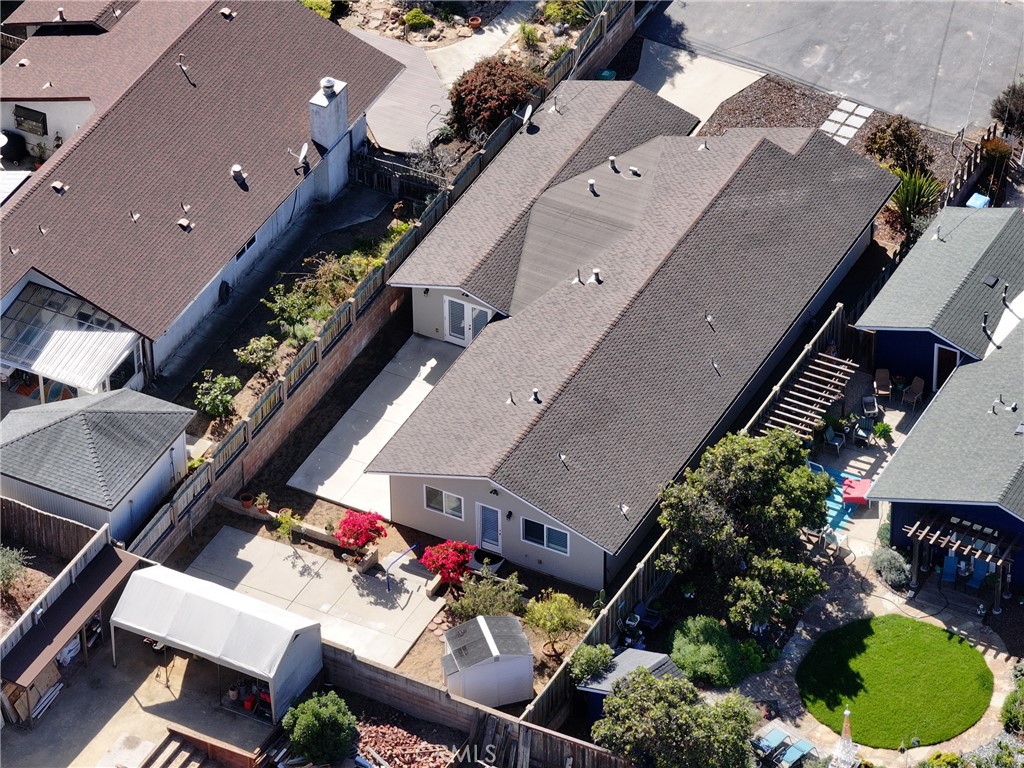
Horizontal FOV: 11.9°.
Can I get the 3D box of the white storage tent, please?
[{"bbox_3d":[-9.934,8.478,165.148,6.317,2.850,3.144,18,42,22],"label":"white storage tent"}]

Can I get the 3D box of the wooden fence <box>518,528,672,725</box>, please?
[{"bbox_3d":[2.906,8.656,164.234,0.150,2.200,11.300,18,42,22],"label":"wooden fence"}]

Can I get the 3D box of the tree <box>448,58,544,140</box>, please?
[{"bbox_3d":[-0.662,-11.545,196.138,3.700,2.800,3.400,0,39,0],"label":"tree"}]

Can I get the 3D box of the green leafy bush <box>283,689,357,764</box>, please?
[{"bbox_3d":[-6.395,11.471,163.981,2.500,2.450,2.500,-1,39,0],"label":"green leafy bush"}]

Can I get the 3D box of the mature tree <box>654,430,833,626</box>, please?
[{"bbox_3d":[7.900,4.873,165.609,5.900,6.000,5.300,-1,39,0],"label":"mature tree"}]

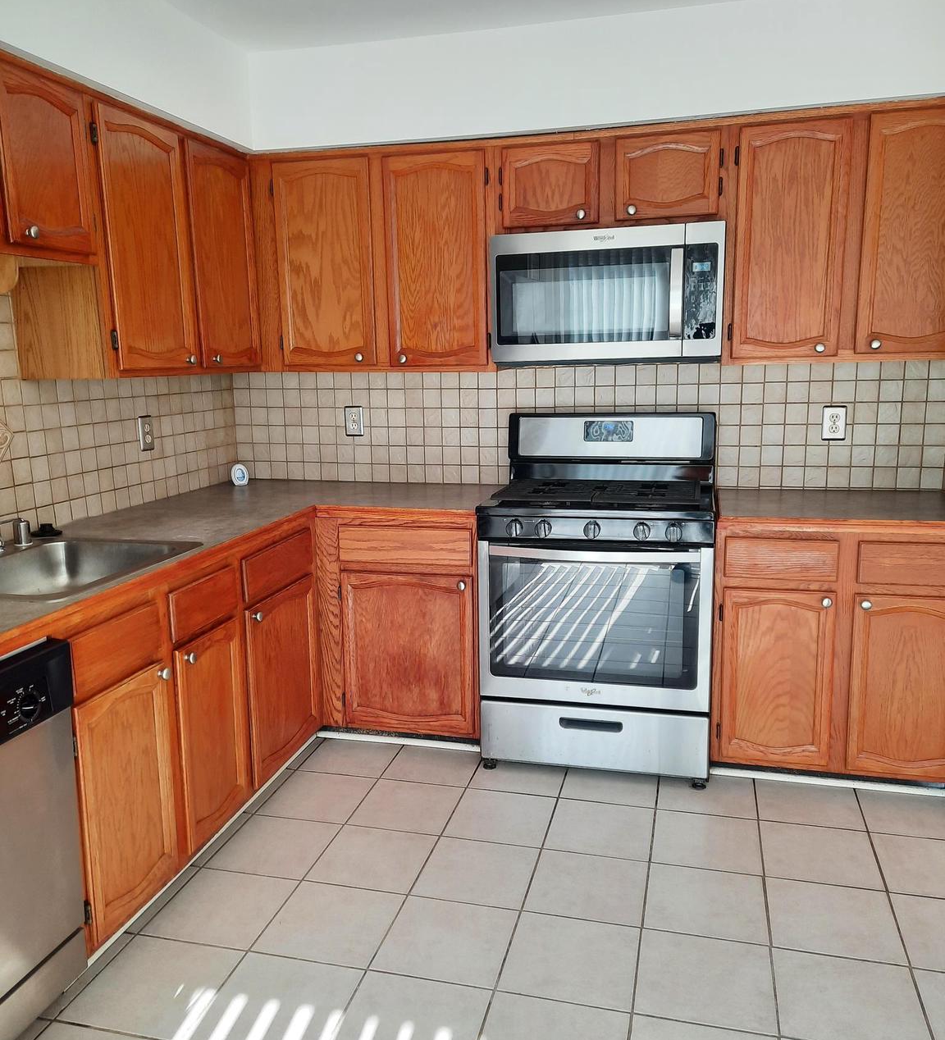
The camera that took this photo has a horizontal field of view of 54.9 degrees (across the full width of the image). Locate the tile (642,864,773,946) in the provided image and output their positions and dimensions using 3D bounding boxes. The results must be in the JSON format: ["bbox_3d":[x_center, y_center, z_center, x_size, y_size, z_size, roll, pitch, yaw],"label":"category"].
[{"bbox_3d":[0.613,1.004,2.386,0.303,0.010,0.303,2,11,14],"label":"tile"}]

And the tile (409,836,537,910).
[{"bbox_3d":[0.018,0.988,2.543,0.304,0.012,0.304,2,11,14],"label":"tile"}]

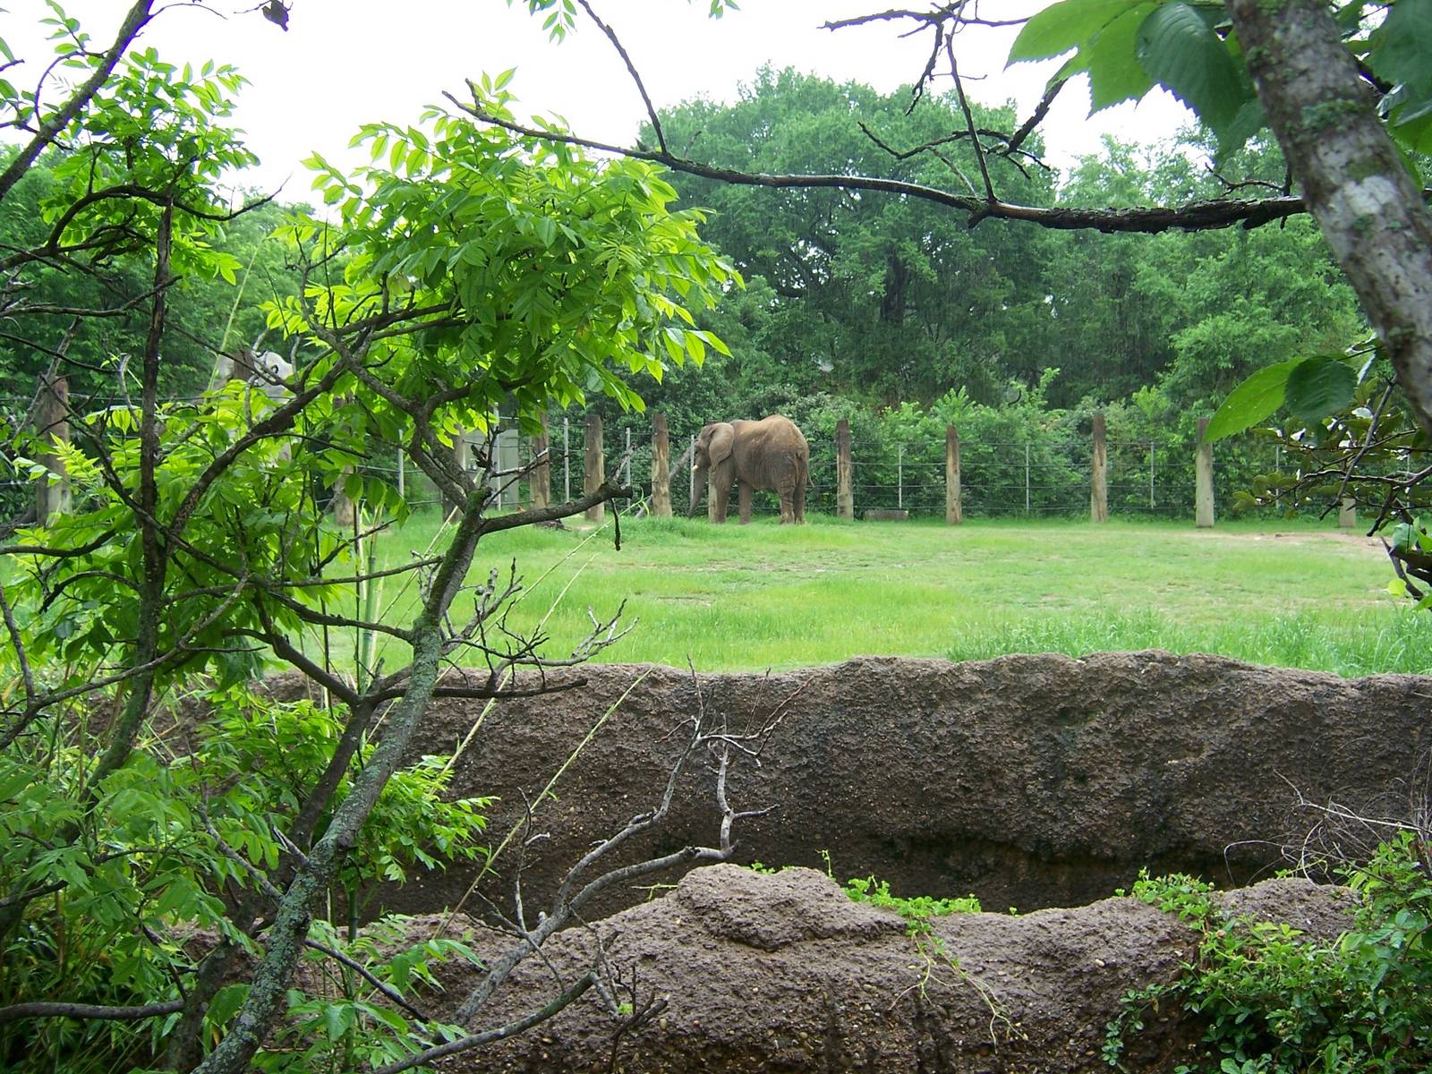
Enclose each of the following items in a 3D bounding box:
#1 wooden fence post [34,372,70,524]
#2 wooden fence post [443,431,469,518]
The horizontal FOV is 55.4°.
[{"bbox_3d":[-8.748,-1.077,18.000,0.430,2.170,0.430,0,2,0],"label":"wooden fence post"},{"bbox_3d":[-4.668,-1.265,24.500,0.390,2.030,0.390,0,2,0],"label":"wooden fence post"}]

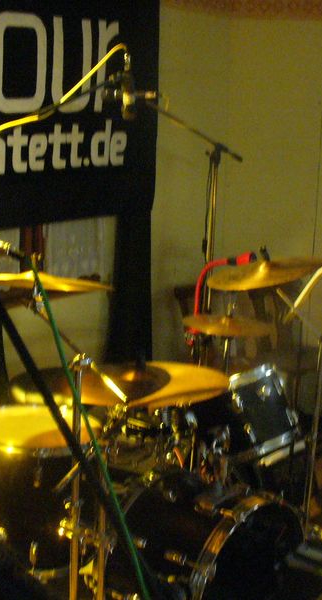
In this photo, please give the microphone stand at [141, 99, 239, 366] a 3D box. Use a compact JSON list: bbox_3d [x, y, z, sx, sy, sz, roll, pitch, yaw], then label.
[{"bbox_3d":[0.083,0.022,3.726,0.700,1.720,0.480,-4,12,-30],"label":"microphone stand"}]

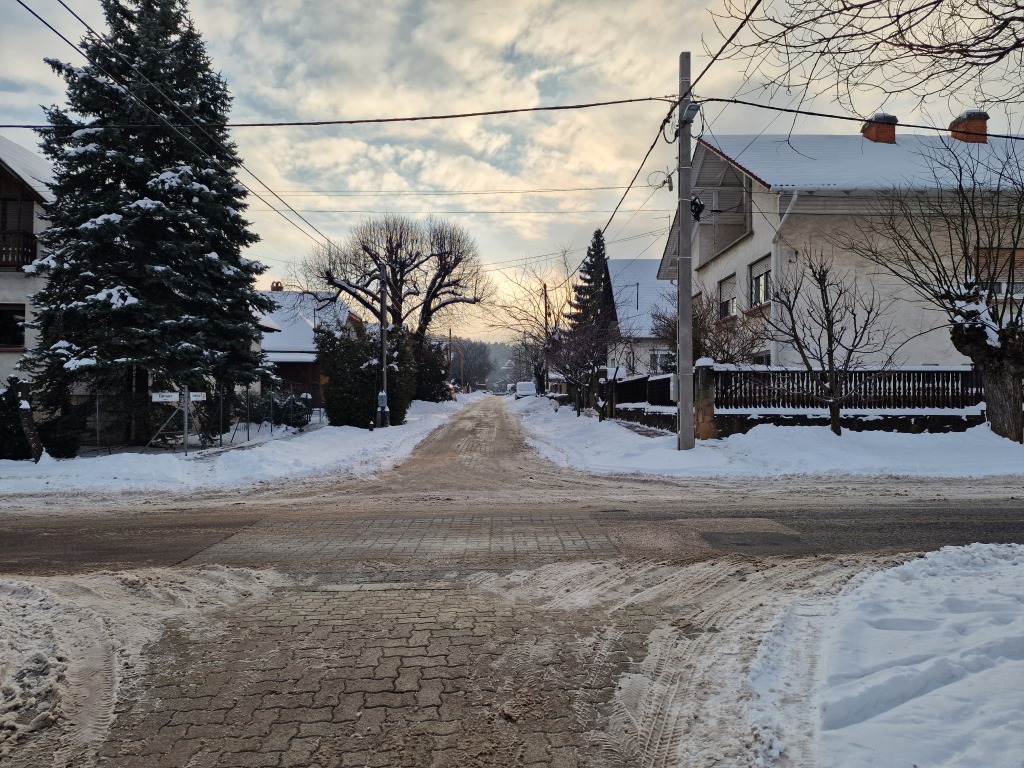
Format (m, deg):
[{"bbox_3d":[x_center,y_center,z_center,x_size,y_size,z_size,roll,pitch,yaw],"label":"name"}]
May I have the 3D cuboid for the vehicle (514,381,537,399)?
[{"bbox_3d":[1.250,0.480,63.000,1.800,1.680,4.300,0,0,0],"label":"vehicle"}]

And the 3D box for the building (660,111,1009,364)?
[{"bbox_3d":[14.200,-4.700,26.600,13.600,12.200,14.200,0,0,0],"label":"building"}]

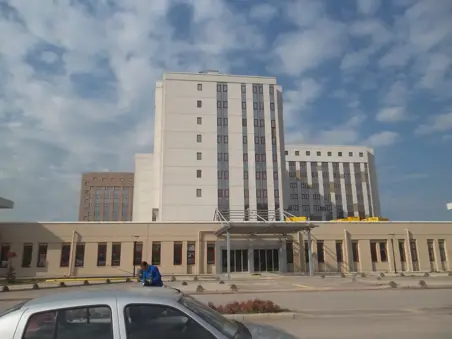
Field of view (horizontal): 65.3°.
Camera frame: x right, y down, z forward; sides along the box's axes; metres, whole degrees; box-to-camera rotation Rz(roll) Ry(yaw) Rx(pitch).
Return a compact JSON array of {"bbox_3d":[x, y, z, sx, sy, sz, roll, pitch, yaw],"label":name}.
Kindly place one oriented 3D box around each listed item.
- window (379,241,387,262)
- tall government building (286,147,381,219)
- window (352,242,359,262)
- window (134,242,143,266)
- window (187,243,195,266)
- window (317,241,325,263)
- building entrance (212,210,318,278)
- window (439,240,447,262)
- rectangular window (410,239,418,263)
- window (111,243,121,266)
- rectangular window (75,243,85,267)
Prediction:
[{"bbox_3d":[16.622,8.629,37.092,0.770,2.228,0.200,1,-13,-8],"label":"window"},{"bbox_3d":[29.331,11.843,119.431,36.000,34.800,20.000,1,-13,-8],"label":"tall government building"},{"bbox_3d":[13.457,8.548,36.677,0.770,2.173,0.200,1,-13,-8],"label":"window"},{"bbox_3d":[-8.359,8.118,33.788,0.790,2.197,0.200,1,-13,-8],"label":"window"},{"bbox_3d":[-3.151,7.702,32.350,0.789,2.013,0.200,1,-14,-6],"label":"window"},{"bbox_3d":[9.072,7.851,33.636,0.765,2.021,0.200,1,-14,-6],"label":"window"},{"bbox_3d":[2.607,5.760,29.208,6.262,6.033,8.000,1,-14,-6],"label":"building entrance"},{"bbox_3d":[23.303,8.784,37.971,0.770,2.332,0.200,1,-13,-8],"label":"window"},{"bbox_3d":[18.536,7.984,34.627,0.802,2.013,0.200,1,-14,-6],"label":"rectangular window"},{"bbox_3d":[-10.400,8.072,33.520,0.790,2.217,0.200,1,-13,-8],"label":"window"},{"bbox_3d":[-13.648,8.014,33.088,0.790,2.243,0.200,1,-13,-8],"label":"rectangular window"}]

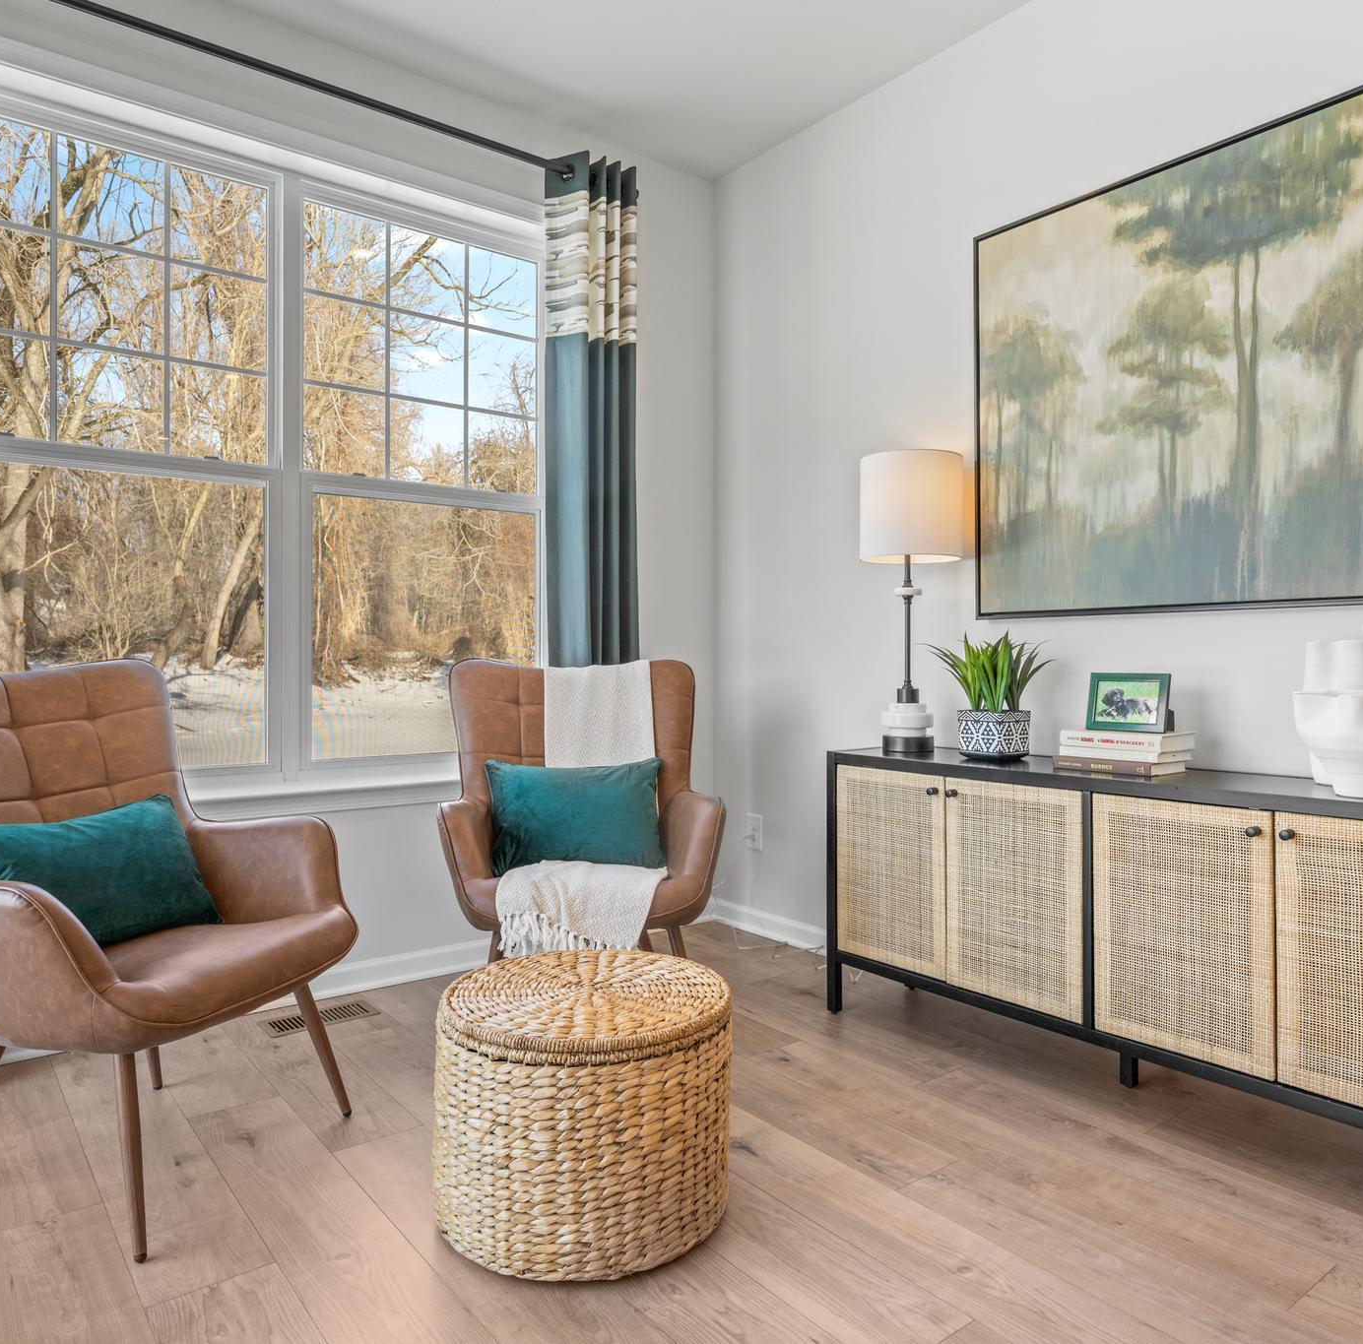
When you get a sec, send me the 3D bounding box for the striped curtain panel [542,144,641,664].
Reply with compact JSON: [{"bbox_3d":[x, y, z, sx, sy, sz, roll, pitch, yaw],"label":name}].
[{"bbox_3d":[-0.289,-0.364,3.143,0.335,2.550,0.120,0,0,-39],"label":"striped curtain panel"}]

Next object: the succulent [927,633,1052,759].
[{"bbox_3d":[0.810,0.067,2.492,0.270,0.320,0.300,-1,1,-40],"label":"succulent"}]

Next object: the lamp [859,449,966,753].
[{"bbox_3d":[0.628,-0.182,2.638,0.283,0.800,0.283,0,0,0],"label":"lamp"}]

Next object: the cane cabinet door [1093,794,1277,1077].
[{"bbox_3d":[1.024,0.523,1.952,0.022,0.510,0.365,0,0,-38],"label":"cane cabinet door"}]

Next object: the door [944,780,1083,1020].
[{"bbox_3d":[0.785,0.522,2.250,0.025,0.517,0.350,-1,1,-40],"label":"door"}]

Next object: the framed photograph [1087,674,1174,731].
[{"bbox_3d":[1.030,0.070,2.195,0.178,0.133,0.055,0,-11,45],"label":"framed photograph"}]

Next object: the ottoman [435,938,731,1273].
[{"bbox_3d":[-0.178,0.778,1.772,0.530,0.375,0.530,0,1,0],"label":"ottoman"}]

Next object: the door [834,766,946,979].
[{"bbox_3d":[0.558,0.519,2.524,0.025,0.517,0.351,-1,1,-40],"label":"door"}]

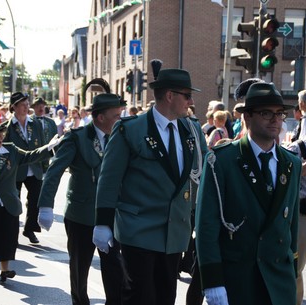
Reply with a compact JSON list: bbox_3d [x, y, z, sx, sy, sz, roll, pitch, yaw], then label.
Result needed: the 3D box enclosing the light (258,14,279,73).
[{"bbox_3d":[1.714,-1.625,14.200,0.290,0.860,0.370,1,2,-16],"label":"light"}]

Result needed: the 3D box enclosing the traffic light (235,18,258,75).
[{"bbox_3d":[1.486,-1.684,15.200,0.360,0.890,0.280,1,3,-10],"label":"traffic light"}]

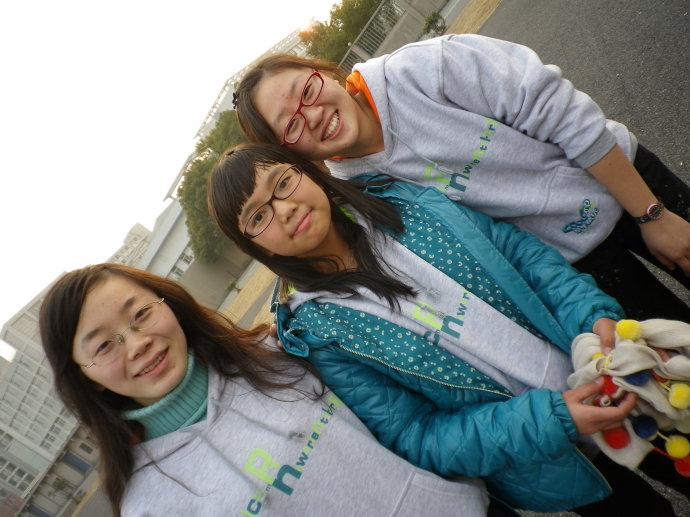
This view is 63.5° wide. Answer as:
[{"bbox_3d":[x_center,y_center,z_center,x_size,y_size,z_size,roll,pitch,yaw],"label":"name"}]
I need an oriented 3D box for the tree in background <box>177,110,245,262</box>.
[{"bbox_3d":[-4.349,-2.557,21.944,5.800,4.400,4.800,-55,11,0],"label":"tree in background"}]

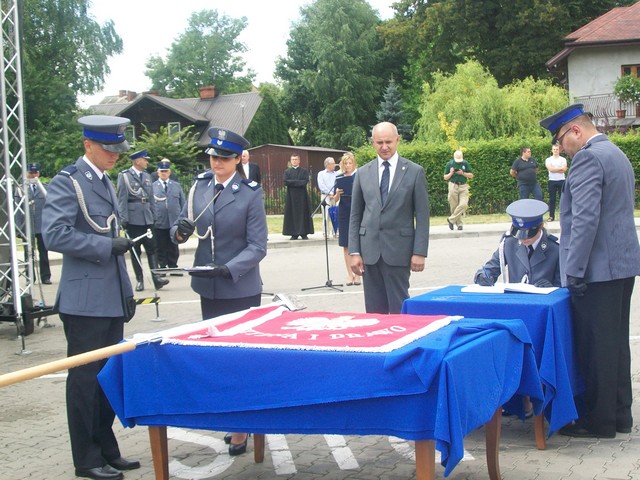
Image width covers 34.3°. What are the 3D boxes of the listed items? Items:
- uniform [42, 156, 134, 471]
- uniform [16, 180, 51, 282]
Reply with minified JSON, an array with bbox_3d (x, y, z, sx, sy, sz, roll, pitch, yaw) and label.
[{"bbox_3d":[-1.202,0.378,5.397,0.410,1.600,0.520,-1,4,25],"label":"uniform"},{"bbox_3d":[-4.300,-0.143,15.568,0.580,1.540,0.360,-3,4,-6],"label":"uniform"}]

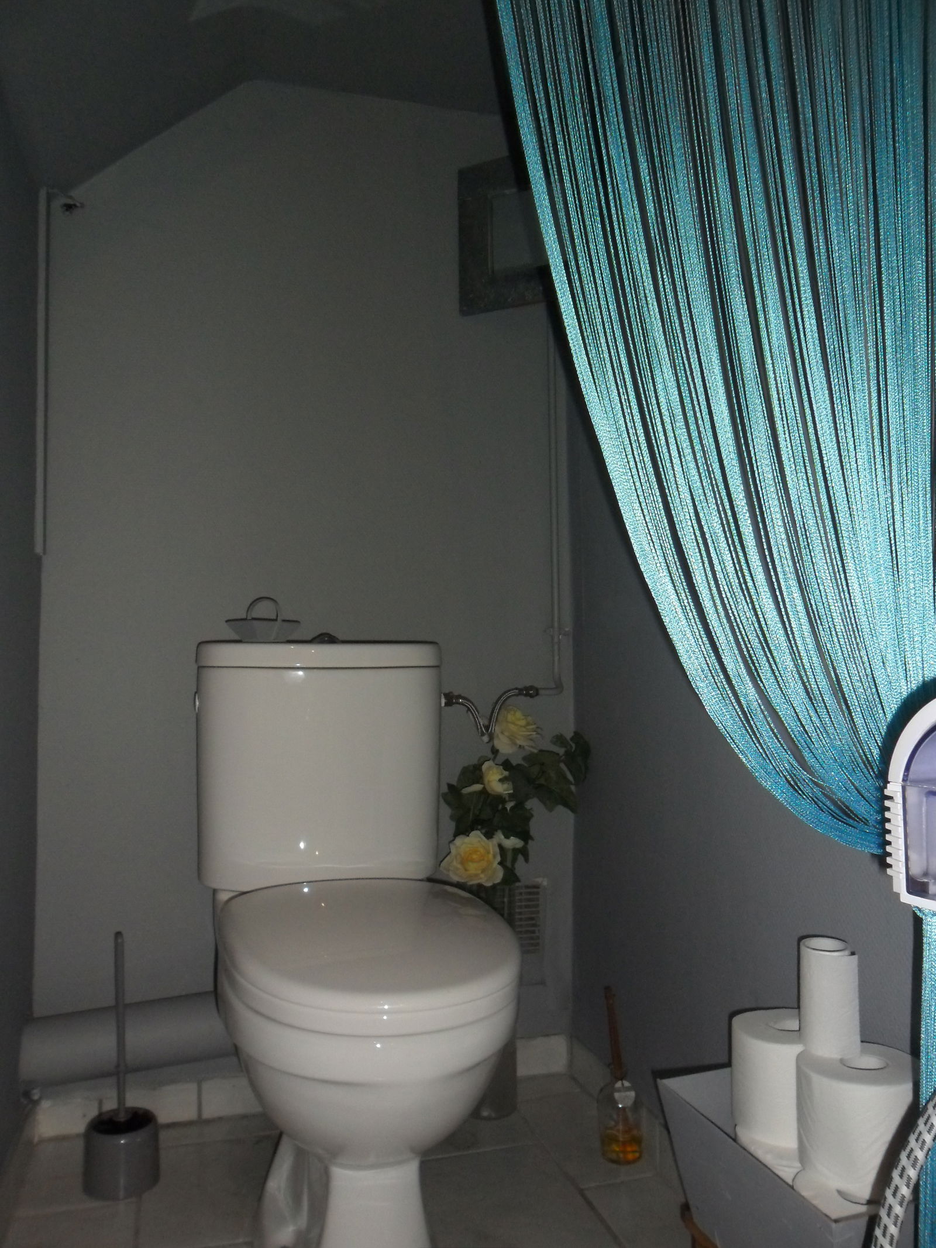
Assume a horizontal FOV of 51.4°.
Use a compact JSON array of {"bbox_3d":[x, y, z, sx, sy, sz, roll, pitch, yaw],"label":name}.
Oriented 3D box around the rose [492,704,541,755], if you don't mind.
[{"bbox_3d":[0.088,0.192,1.755,0.073,0.086,0.065,2,-3,-30],"label":"rose"}]

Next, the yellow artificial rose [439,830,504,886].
[{"bbox_3d":[0.005,0.392,1.635,0.105,0.092,0.066,0,-3,-3],"label":"yellow artificial rose"}]

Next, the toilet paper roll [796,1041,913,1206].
[{"bbox_3d":[0.369,0.460,0.913,0.111,0.098,0.111,0,-3,0],"label":"toilet paper roll"}]

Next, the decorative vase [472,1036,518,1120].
[{"bbox_3d":[0.037,0.643,1.689,0.105,0.385,0.105,0,-3,0],"label":"decorative vase"}]

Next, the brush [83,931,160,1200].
[{"bbox_3d":[-0.511,0.642,1.444,0.107,0.363,0.107,0,-3,0],"label":"brush"}]

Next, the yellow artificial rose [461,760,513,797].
[{"bbox_3d":[0.034,0.270,1.700,0.075,0.064,0.066,2,-3,-30],"label":"yellow artificial rose"}]

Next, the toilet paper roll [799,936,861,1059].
[{"bbox_3d":[0.354,0.365,0.953,0.057,0.097,0.058,0,-3,0],"label":"toilet paper roll"}]

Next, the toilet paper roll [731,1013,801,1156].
[{"bbox_3d":[0.333,0.469,1.014,0.110,0.098,0.110,0,-3,0],"label":"toilet paper roll"}]

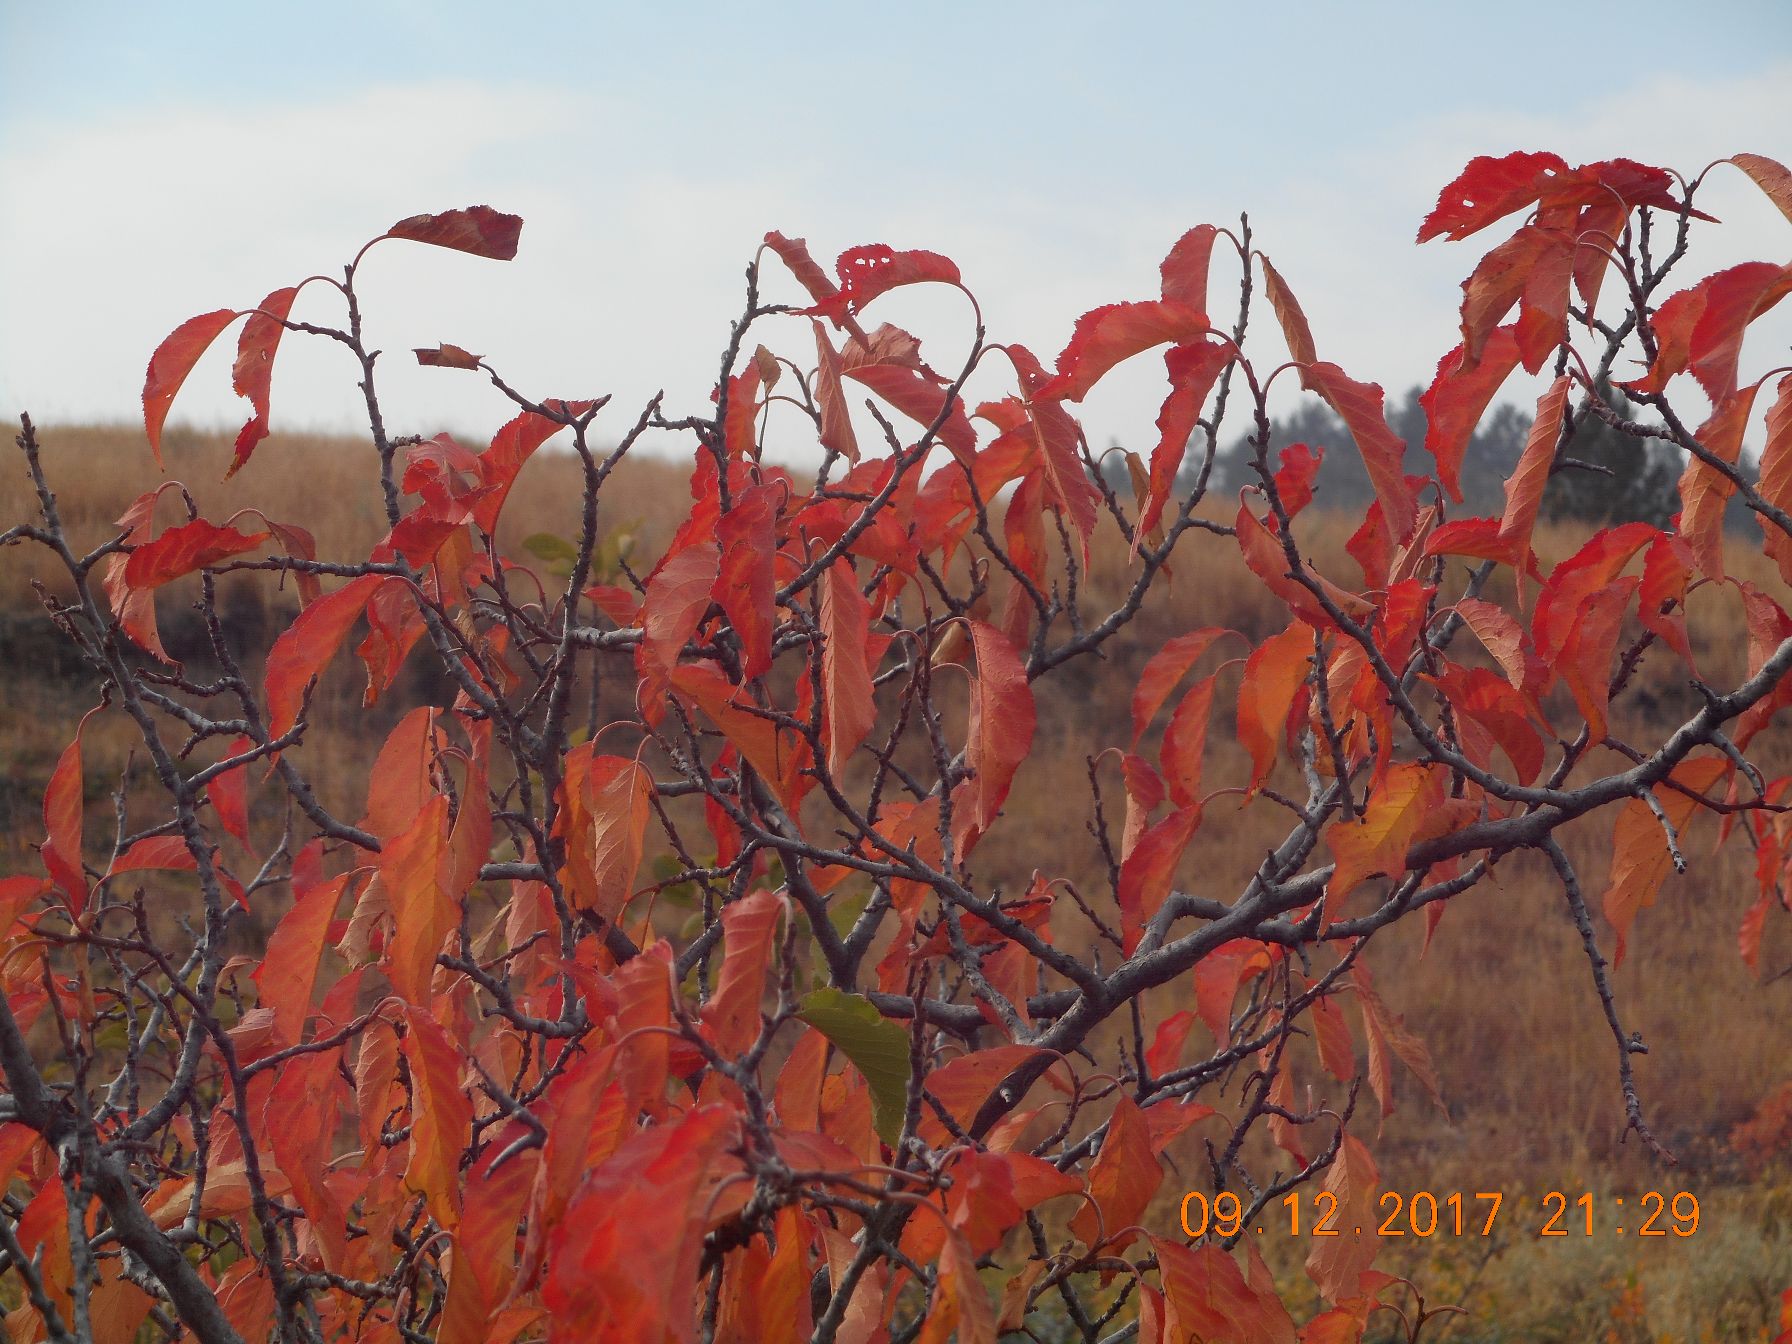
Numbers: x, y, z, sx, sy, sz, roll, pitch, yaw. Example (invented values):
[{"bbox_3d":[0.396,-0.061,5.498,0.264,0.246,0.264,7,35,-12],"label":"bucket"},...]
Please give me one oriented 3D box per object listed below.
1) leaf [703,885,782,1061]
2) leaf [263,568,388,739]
[{"bbox_3d":[-0.060,0.119,1.820,0.029,0.070,0.025,15,0,0],"label":"leaf"},{"bbox_3d":[-0.242,-0.003,1.880,0.025,0.099,0.024,31,0,0],"label":"leaf"}]

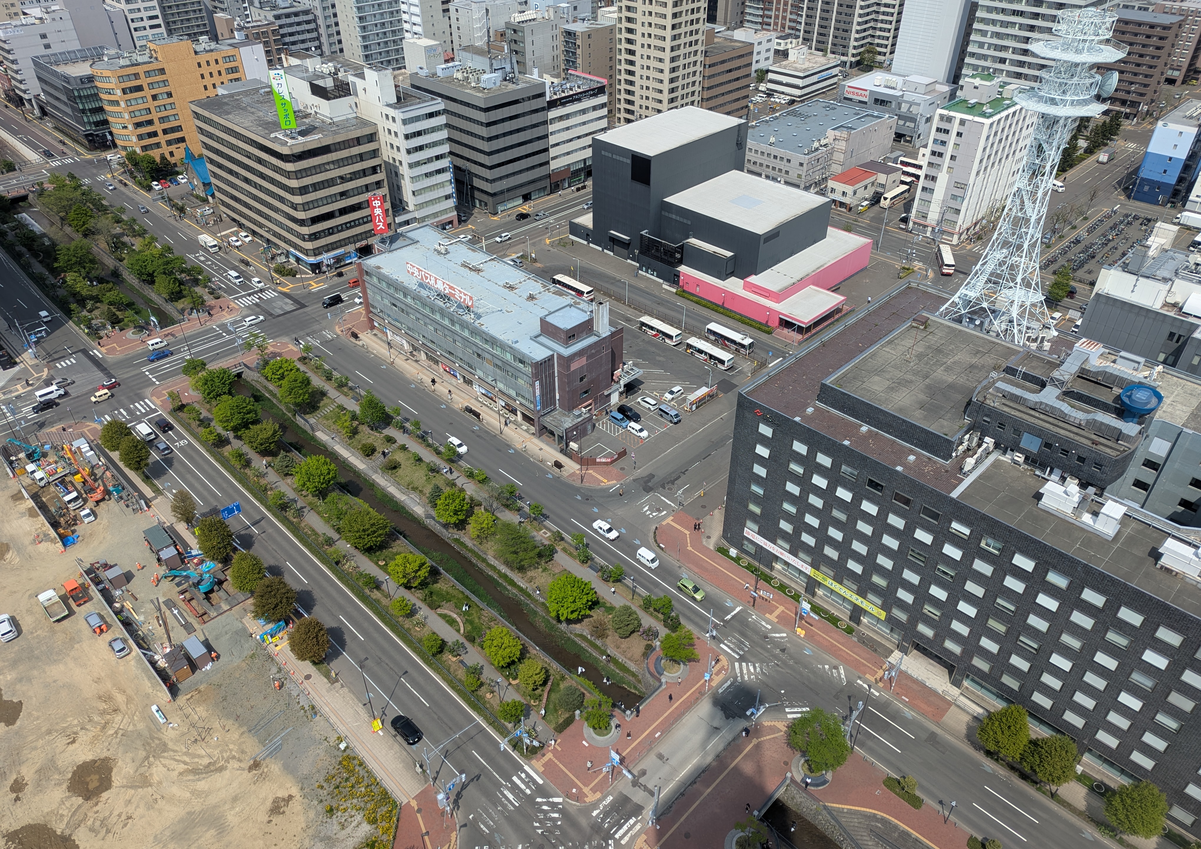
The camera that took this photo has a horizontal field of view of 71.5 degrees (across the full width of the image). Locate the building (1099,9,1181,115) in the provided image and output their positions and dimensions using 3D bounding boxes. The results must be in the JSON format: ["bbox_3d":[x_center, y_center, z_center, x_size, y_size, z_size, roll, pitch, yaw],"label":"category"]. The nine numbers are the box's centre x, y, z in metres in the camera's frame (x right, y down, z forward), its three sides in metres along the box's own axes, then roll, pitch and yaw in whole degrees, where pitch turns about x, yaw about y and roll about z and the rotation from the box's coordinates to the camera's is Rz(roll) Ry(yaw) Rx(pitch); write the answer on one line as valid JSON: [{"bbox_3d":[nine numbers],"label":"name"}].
[{"bbox_3d":[190.620,-130.330,301.070,21.800,33.000,19.500,30,46,34],"label":"building"}]

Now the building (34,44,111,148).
[{"bbox_3d":[-174.027,-113.621,288.612,26.000,23.000,38.500,-31,46,-34],"label":"building"}]

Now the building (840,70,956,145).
[{"bbox_3d":[101.430,-109.910,286.480,29.800,17.700,24.700,30,46,34],"label":"building"}]

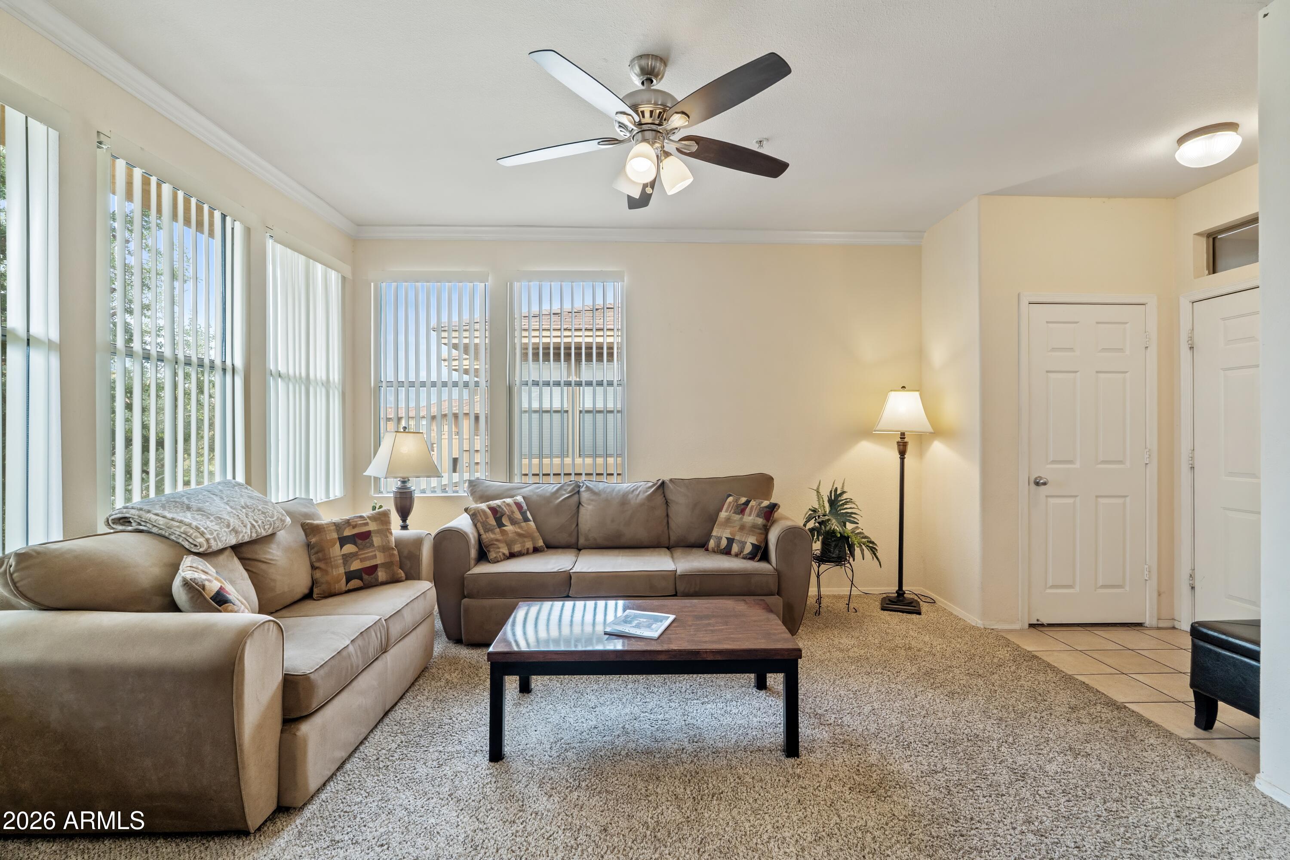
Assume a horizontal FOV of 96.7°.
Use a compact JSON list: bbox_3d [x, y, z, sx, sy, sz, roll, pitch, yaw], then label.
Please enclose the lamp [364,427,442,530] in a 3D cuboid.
[{"bbox_3d":[-1.557,0.335,3.701,0.370,0.715,0.370,0,0,-44],"label":"lamp"}]

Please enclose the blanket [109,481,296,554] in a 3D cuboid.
[{"bbox_3d":[-1.755,0.349,2.331,0.400,0.145,0.570,19,0,0],"label":"blanket"}]

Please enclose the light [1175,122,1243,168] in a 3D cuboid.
[{"bbox_3d":[2.820,-1.425,2.869,0.240,0.116,0.240,0,0,-1],"label":"light"}]

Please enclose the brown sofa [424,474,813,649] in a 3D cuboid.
[{"bbox_3d":[-0.135,0.790,3.837,2.270,0.935,0.890,0,0,-3],"label":"brown sofa"}]

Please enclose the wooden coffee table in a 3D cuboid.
[{"bbox_3d":[-0.006,1.046,2.490,1.205,0.425,0.620,0,0,-1],"label":"wooden coffee table"}]

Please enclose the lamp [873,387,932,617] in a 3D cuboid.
[{"bbox_3d":[1.826,0.474,4.061,0.375,1.560,0.375,0,0,27],"label":"lamp"}]

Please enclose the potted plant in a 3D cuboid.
[{"bbox_3d":[1.378,0.650,4.032,0.520,0.590,0.460,0,0,0],"label":"potted plant"}]

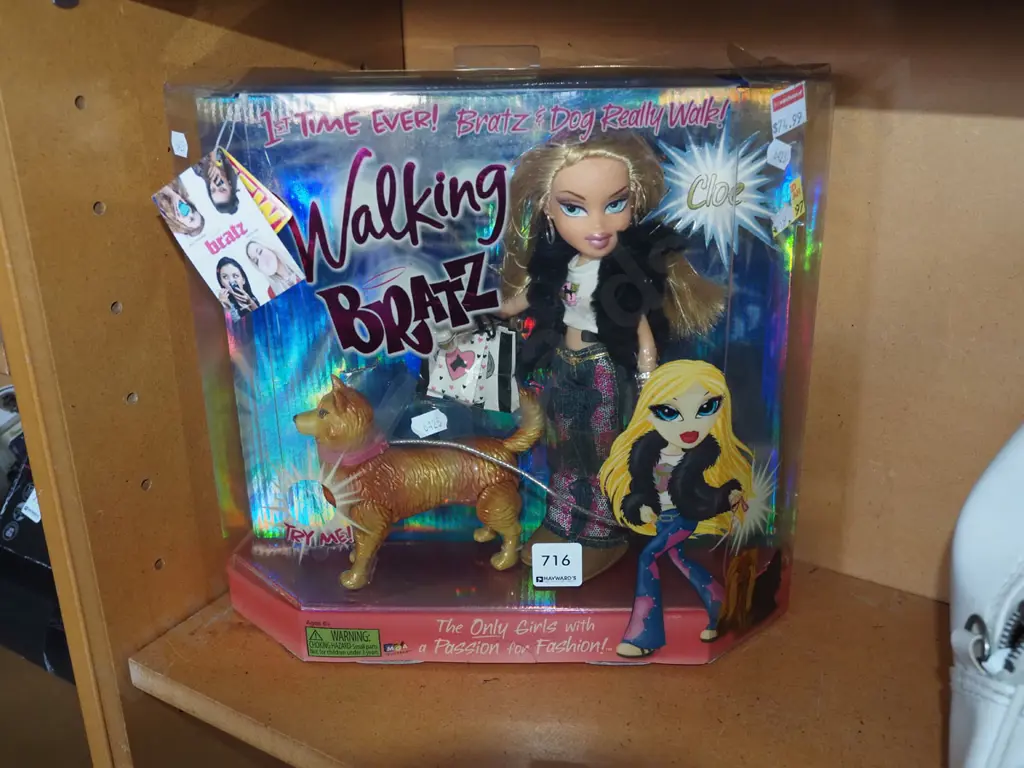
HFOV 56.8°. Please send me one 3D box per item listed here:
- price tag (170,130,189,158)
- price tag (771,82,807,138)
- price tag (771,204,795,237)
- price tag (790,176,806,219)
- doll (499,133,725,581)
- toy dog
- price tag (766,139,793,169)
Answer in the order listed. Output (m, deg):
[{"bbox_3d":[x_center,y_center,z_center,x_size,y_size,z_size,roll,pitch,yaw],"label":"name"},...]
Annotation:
[{"bbox_3d":[-0.176,-0.126,0.498,0.018,0.013,0.002,22,29,40],"label":"price tag"},{"bbox_3d":[0.136,-0.134,0.463,0.029,0.020,0.002,-31,33,-34],"label":"price tag"},{"bbox_3d":[0.138,-0.083,0.481,0.002,0.013,0.018,18,49,44],"label":"price tag"},{"bbox_3d":[0.147,-0.095,0.486,0.011,0.021,0.002,-37,36,-30],"label":"price tag"},{"bbox_3d":[0.055,-0.011,0.535,0.124,0.253,0.059,2,19,8],"label":"doll"},{"bbox_3d":[-0.052,0.050,0.560,0.143,0.125,0.046,-5,19,-12],"label":"toy dog"},{"bbox_3d":[0.132,-0.113,0.466,0.019,0.012,0.002,3,11,-45],"label":"price tag"}]

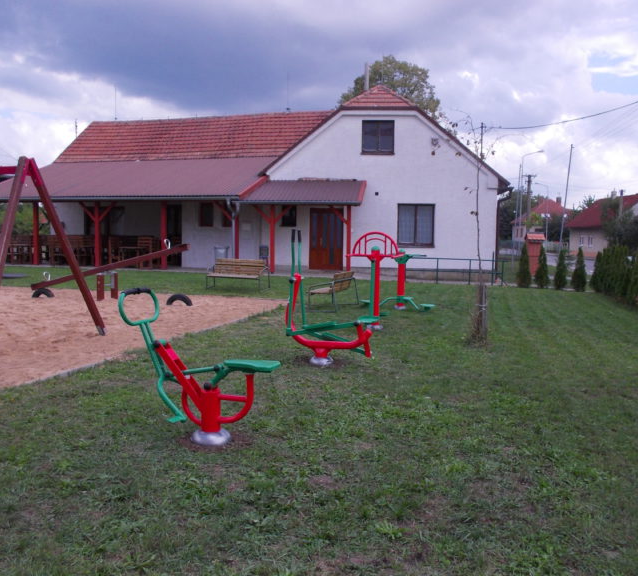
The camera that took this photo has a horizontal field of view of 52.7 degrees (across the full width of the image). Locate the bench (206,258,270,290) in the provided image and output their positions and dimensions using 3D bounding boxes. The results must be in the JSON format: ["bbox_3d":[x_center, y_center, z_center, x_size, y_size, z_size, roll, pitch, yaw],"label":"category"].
[{"bbox_3d":[-2.214,-0.375,17.627,1.620,0.790,0.620,2,5,18],"label":"bench"}]

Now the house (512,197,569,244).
[{"bbox_3d":[31.636,-8.360,88.579,9.500,7.200,9.000,2,5,17],"label":"house"}]

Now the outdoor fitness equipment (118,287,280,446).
[{"bbox_3d":[-0.840,0.556,4.649,1.220,1.080,0.500,3,5,22],"label":"outdoor fitness equipment"}]

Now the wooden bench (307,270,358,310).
[{"bbox_3d":[0.355,0.034,13.493,0.600,0.780,1.600,2,5,18],"label":"wooden bench"}]

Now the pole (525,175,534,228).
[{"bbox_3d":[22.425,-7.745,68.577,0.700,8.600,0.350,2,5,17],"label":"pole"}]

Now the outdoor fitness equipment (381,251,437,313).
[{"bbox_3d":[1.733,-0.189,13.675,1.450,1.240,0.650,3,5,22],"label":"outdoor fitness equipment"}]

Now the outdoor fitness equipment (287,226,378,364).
[{"bbox_3d":[0.121,0.094,7.618,1.120,1.570,0.550,2,5,15],"label":"outdoor fitness equipment"}]

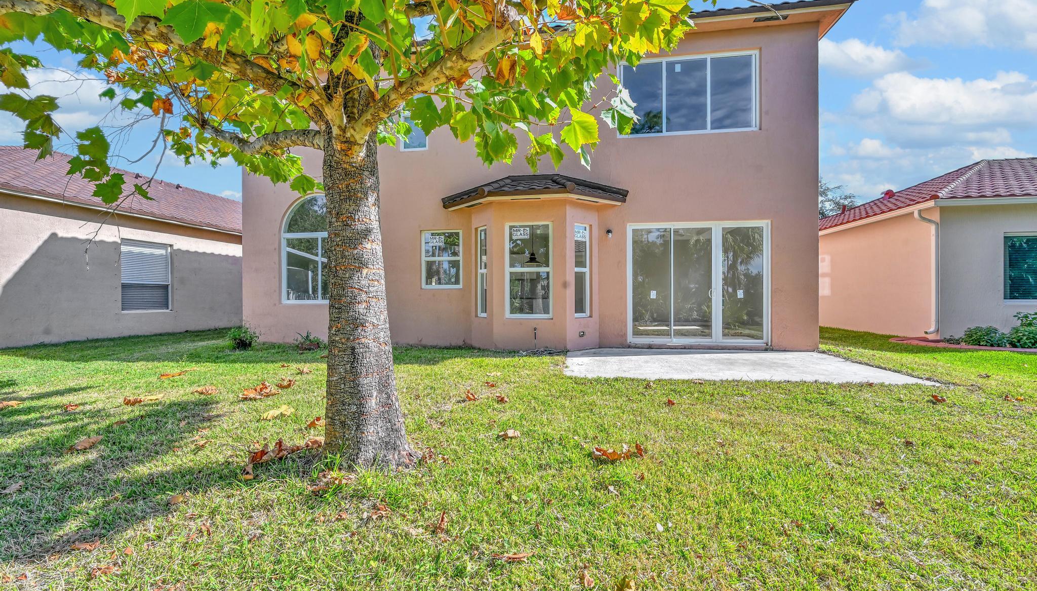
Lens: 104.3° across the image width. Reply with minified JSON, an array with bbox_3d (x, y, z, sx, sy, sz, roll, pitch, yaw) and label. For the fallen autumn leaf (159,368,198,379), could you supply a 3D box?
[{"bbox_3d":[-4.647,1.061,5.500,0.380,0.070,0.240,0,0,-44],"label":"fallen autumn leaf"}]

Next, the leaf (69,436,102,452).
[{"bbox_3d":[-3.254,1.115,3.030,0.230,0.060,0.190,0,0,-40],"label":"leaf"}]

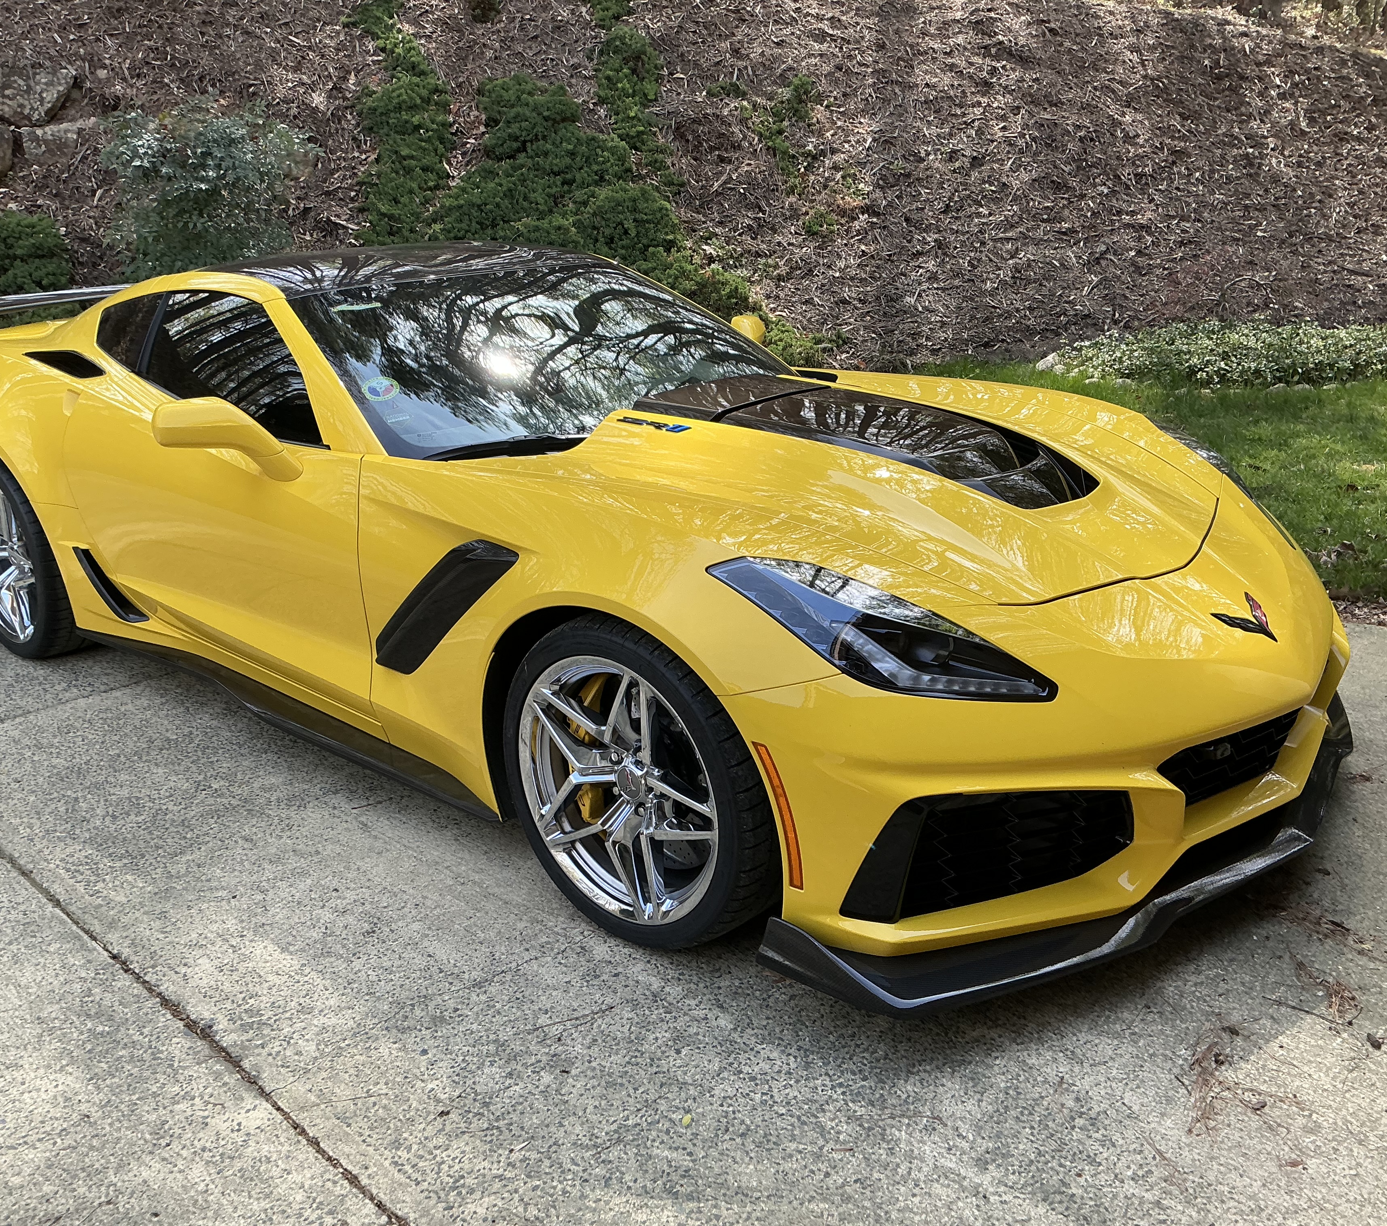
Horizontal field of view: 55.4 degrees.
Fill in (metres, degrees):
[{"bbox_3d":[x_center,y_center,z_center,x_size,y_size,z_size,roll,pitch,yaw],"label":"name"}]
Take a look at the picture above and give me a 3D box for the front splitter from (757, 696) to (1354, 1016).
[{"bbox_3d":[0.967,0.377,2.750,0.620,0.125,1.890,14,23,40],"label":"front splitter"}]

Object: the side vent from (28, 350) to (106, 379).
[{"bbox_3d":[-1.813,-0.719,3.794,0.440,0.085,0.120,14,24,40],"label":"side vent"}]

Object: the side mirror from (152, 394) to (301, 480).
[{"bbox_3d":[-1.062,-0.401,3.010,0.330,0.195,0.200,14,24,40],"label":"side mirror"}]

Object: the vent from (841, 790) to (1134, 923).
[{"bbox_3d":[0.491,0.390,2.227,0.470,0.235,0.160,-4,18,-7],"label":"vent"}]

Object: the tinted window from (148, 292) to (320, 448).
[{"bbox_3d":[-1.173,-0.643,3.372,0.925,0.355,0.070,14,-4,40],"label":"tinted window"}]

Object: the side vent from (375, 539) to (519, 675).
[{"bbox_3d":[-0.509,-0.002,2.691,0.530,0.335,0.100,14,24,40],"label":"side vent"}]

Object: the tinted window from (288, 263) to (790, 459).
[{"bbox_3d":[-0.319,-0.738,3.536,0.840,0.180,1.470,42,39,25],"label":"tinted window"}]

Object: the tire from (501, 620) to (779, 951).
[{"bbox_3d":[-0.057,0.293,2.538,0.652,0.652,0.290,14,23,40],"label":"tire"}]

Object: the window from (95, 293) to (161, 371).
[{"bbox_3d":[-1.600,-0.805,3.764,0.420,0.245,0.060,16,-9,44],"label":"window"}]

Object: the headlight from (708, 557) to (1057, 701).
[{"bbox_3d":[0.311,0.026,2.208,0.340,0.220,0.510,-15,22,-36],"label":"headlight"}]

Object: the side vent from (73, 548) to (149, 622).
[{"bbox_3d":[-1.629,-0.077,3.708,0.320,0.190,0.070,9,20,30],"label":"side vent"}]

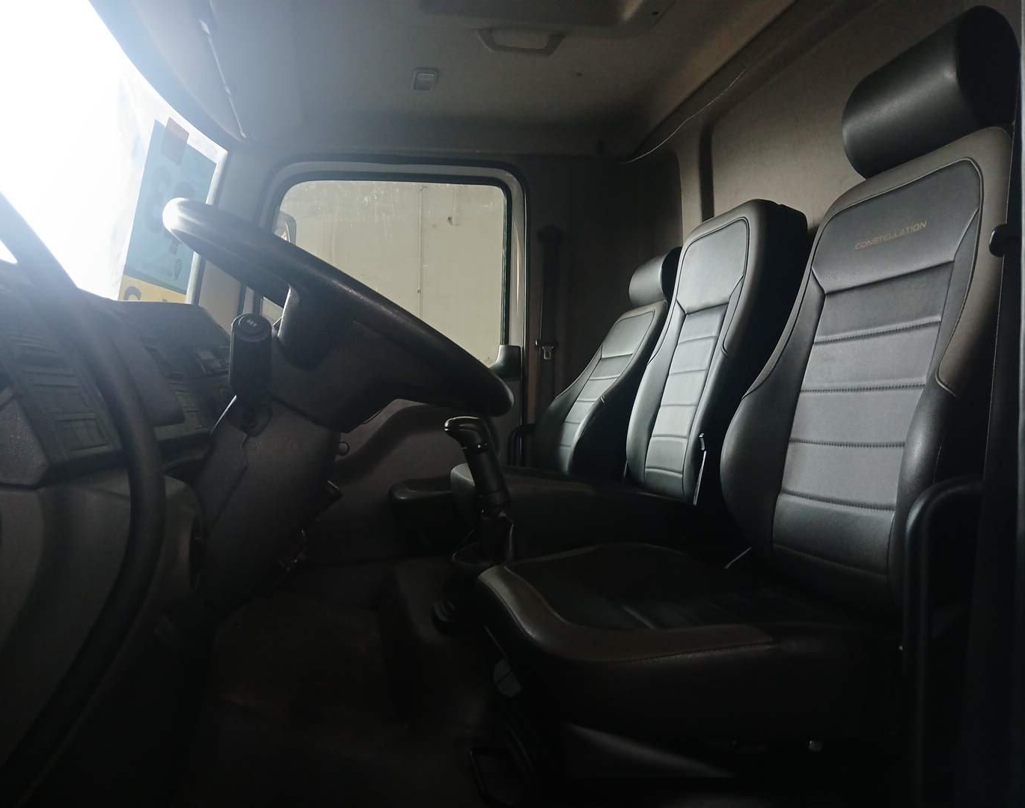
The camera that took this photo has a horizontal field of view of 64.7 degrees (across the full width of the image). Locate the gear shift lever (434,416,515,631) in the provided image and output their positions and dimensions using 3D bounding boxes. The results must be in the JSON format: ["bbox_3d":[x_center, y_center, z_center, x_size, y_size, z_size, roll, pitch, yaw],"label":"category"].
[{"bbox_3d":[-0.061,0.204,1.375,0.135,0.360,0.120,-2,-1,-12],"label":"gear shift lever"}]

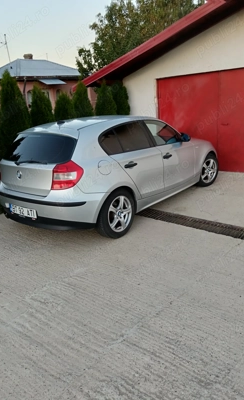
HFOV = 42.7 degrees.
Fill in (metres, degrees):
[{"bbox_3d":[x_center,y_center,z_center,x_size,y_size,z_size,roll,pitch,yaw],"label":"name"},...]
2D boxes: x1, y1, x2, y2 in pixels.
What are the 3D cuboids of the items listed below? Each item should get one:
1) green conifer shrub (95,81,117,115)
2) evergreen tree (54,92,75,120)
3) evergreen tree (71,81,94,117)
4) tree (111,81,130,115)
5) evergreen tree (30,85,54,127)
[{"bbox_3d":[-0.328,-1.797,7.807,0.640,2.244,0.640,8,20,38],"label":"green conifer shrub"},{"bbox_3d":[-1.157,-1.308,6.826,0.620,1.983,0.620,8,20,38],"label":"evergreen tree"},{"bbox_3d":[-0.808,-1.572,7.229,0.640,2.209,0.640,8,20,38],"label":"evergreen tree"},{"bbox_3d":[0.003,-1.921,8.210,0.620,2.206,0.620,8,20,38],"label":"tree"},{"bbox_3d":[-1.550,-1.205,6.339,0.640,2.117,0.640,8,20,38],"label":"evergreen tree"}]

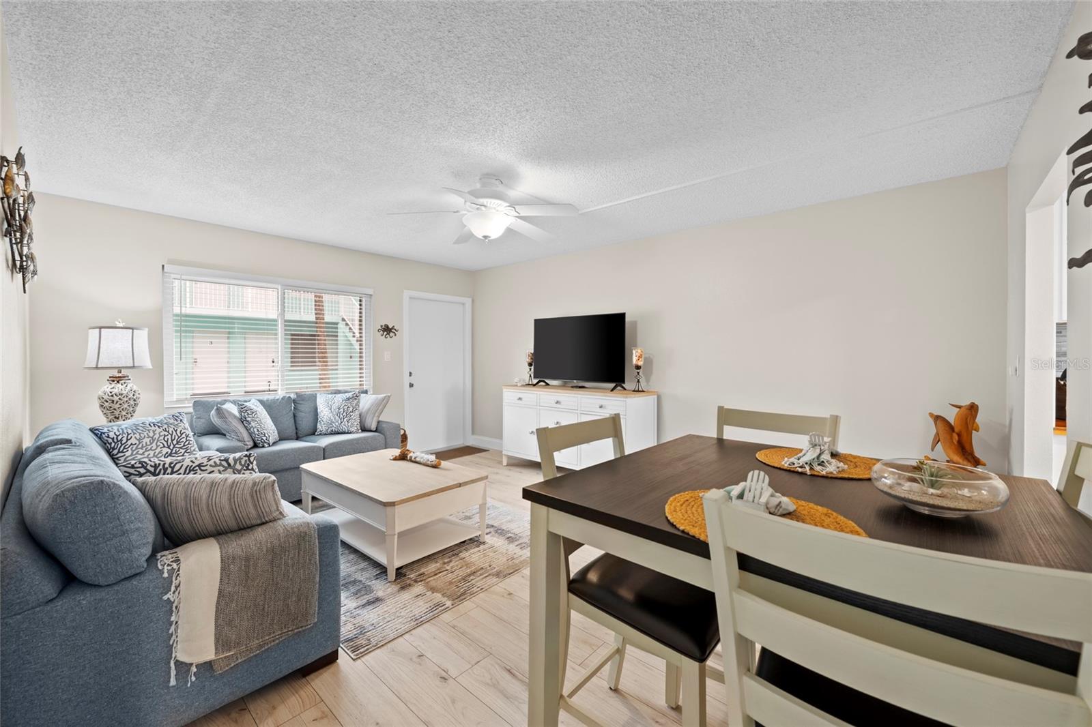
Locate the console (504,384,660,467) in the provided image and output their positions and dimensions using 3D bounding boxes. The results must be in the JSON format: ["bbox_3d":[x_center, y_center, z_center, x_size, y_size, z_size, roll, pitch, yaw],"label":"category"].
[{"bbox_3d":[0.300,0.726,4.502,1.670,0.915,0.490,1,1,42],"label":"console"}]

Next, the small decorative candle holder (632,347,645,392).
[{"bbox_3d":[0.904,0.055,4.149,0.125,0.440,0.125,0,1,0],"label":"small decorative candle holder"}]

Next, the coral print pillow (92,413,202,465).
[{"bbox_3d":[-2.333,0.530,2.519,0.150,0.450,0.460,-25,-3,22],"label":"coral print pillow"}]

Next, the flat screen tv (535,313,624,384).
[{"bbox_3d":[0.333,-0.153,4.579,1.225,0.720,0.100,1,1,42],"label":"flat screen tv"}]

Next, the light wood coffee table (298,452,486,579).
[{"bbox_3d":[-1.101,0.979,3.018,1.280,0.455,0.760,1,1,42],"label":"light wood coffee table"}]

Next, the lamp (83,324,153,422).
[{"bbox_3d":[-3.107,0.098,3.100,0.350,0.820,0.350,1,1,42],"label":"lamp"}]

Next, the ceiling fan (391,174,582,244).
[{"bbox_3d":[-0.404,-1.020,2.840,1.290,0.430,1.290,0,1,0],"label":"ceiling fan"}]

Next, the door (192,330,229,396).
[{"bbox_3d":[-10.876,-0.034,13.806,0.060,2.030,0.920,1,1,42],"label":"door"}]

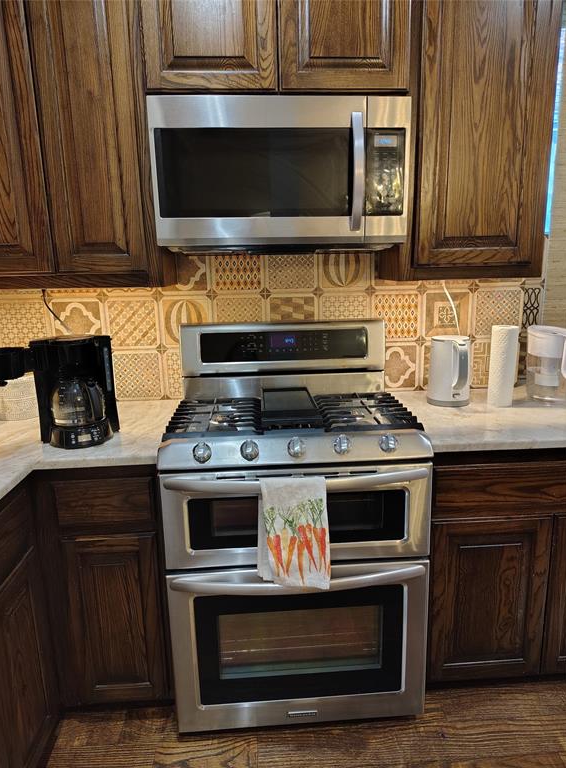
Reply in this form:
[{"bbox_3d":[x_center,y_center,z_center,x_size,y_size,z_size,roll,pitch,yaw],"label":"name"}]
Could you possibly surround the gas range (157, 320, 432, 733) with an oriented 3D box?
[{"bbox_3d":[0.031,0.423,1.784,0.760,1.194,0.705,-2,12,-4],"label":"gas range"}]

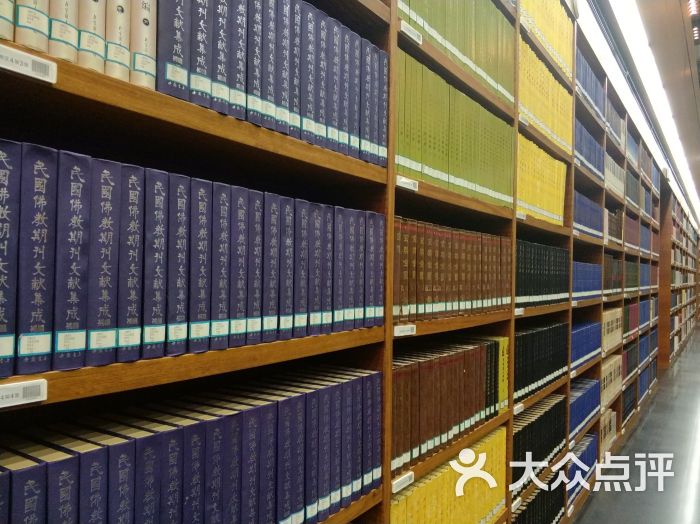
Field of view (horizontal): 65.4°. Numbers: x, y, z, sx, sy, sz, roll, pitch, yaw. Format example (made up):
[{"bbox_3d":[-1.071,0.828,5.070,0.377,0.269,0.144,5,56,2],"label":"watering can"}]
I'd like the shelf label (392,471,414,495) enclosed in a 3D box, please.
[{"bbox_3d":[0.135,0.555,1.374,0.008,0.024,0.114,-1,-2,34],"label":"shelf label"}]

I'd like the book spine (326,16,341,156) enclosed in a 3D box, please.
[{"bbox_3d":[-0.111,-0.367,1.192,0.192,0.277,0.045,-1,-2,34],"label":"book spine"}]

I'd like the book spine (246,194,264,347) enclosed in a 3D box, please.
[{"bbox_3d":[-0.243,0.010,1.013,0.192,0.271,0.039,-1,-2,34],"label":"book spine"}]

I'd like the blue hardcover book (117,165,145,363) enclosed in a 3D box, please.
[{"bbox_3d":[-0.381,0.004,0.811,0.192,0.271,0.039,-1,-2,34],"label":"blue hardcover book"}]

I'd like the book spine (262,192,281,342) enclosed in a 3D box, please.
[{"bbox_3d":[-0.220,0.011,1.047,0.192,0.271,0.043,-1,-2,34],"label":"book spine"}]

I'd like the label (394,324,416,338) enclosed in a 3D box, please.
[{"bbox_3d":[0.142,0.175,1.389,0.008,0.024,0.117,-1,-2,34],"label":"label"}]

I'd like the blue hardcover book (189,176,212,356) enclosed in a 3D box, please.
[{"bbox_3d":[-0.312,0.007,0.911,0.192,0.271,0.044,-1,-2,34],"label":"blue hardcover book"}]

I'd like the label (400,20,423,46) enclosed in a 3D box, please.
[{"bbox_3d":[0.162,-0.599,1.429,0.008,0.028,0.116,-1,-2,34],"label":"label"}]

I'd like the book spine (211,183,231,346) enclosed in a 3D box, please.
[{"bbox_3d":[-0.288,0.008,0.947,0.192,0.271,0.041,-1,-2,34],"label":"book spine"}]

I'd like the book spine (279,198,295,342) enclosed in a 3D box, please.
[{"bbox_3d":[-0.197,0.013,1.082,0.192,0.271,0.042,-1,-2,34],"label":"book spine"}]

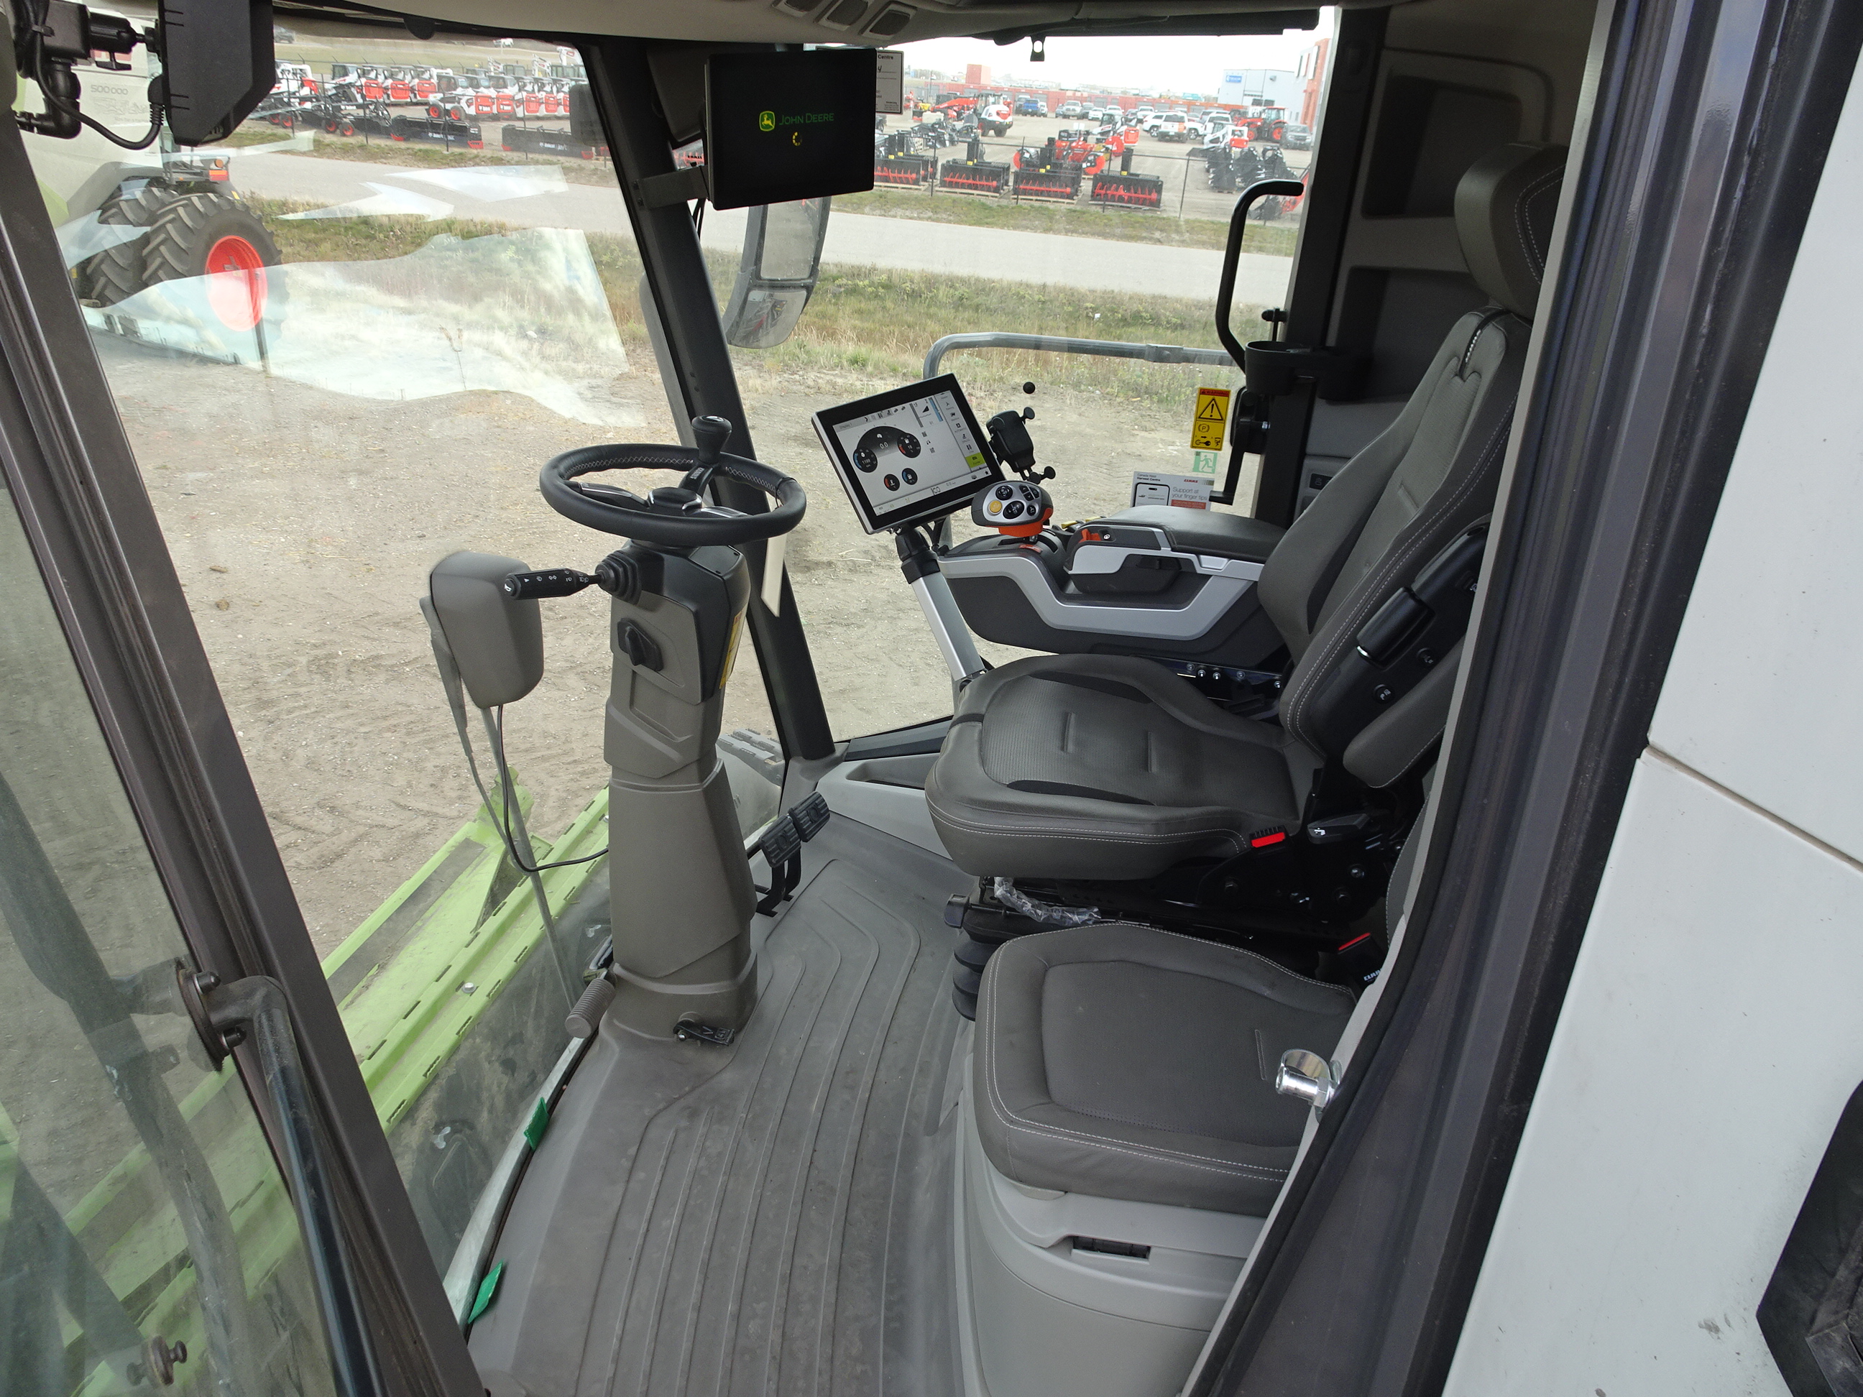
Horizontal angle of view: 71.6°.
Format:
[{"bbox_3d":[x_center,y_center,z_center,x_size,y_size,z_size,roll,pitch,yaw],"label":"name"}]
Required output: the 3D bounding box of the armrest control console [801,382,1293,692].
[{"bbox_3d":[0.229,-0.294,2.180,0.830,0.410,0.300,7,26,4],"label":"armrest control console"}]

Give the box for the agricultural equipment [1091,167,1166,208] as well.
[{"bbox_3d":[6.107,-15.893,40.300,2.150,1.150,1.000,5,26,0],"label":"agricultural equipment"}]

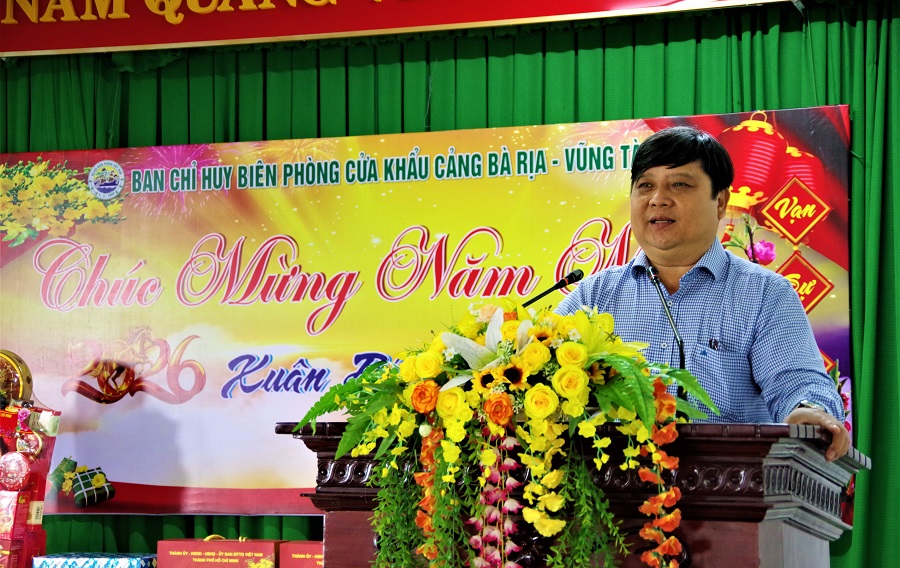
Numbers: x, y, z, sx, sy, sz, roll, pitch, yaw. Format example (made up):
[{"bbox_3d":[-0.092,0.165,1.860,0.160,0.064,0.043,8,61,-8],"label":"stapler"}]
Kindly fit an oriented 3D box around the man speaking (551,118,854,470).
[{"bbox_3d":[0.435,0.555,3.230,0.600,1.710,0.440,-2,-9,19],"label":"man speaking"}]

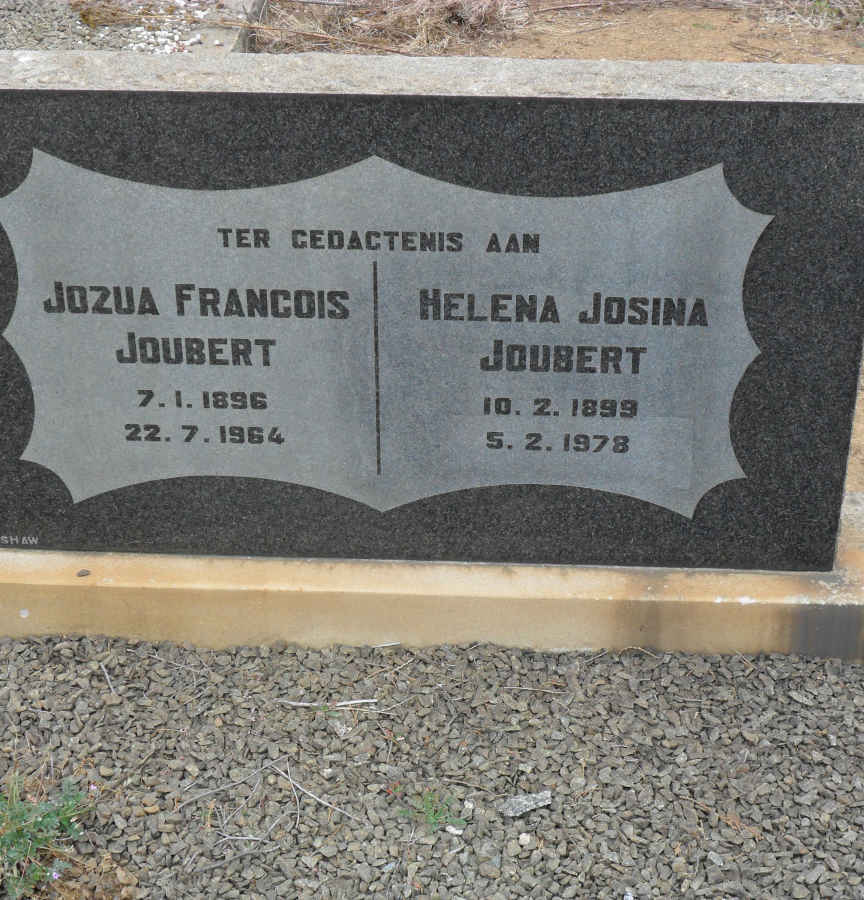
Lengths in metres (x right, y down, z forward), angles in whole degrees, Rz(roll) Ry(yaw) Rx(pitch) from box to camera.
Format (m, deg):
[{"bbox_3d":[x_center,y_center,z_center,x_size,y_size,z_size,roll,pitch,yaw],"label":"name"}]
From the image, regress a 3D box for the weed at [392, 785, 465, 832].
[{"bbox_3d":[-0.003,0.413,2.067,0.080,0.034,0.046,1,31,2],"label":"weed"}]

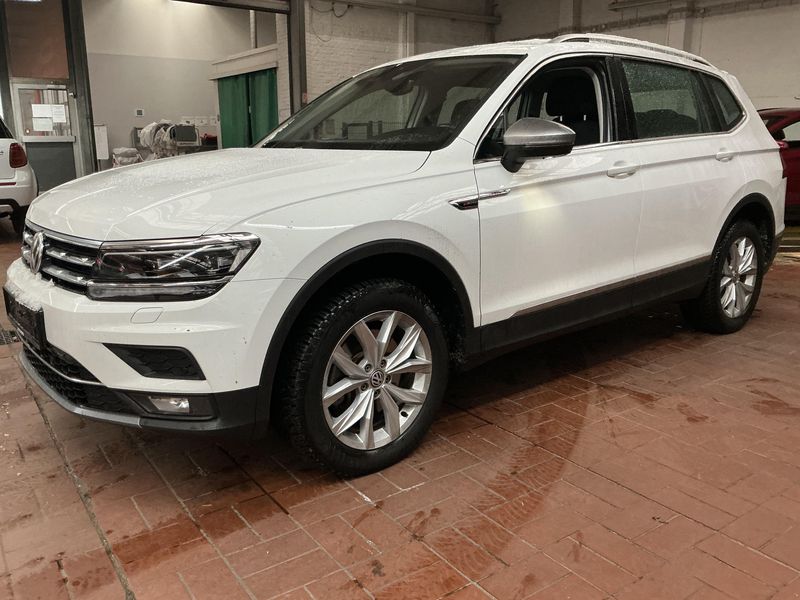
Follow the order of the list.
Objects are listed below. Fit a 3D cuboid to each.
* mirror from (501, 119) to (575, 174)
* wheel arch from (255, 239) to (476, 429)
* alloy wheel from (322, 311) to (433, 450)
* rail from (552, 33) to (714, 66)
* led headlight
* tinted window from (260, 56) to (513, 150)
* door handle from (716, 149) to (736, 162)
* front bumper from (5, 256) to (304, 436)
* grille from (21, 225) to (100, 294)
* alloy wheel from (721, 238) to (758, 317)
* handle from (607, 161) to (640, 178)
[{"bbox_3d":[0.510,-0.586,2.459,0.210,0.200,0.230,-11,16,-38],"label":"mirror"},{"bbox_3d":[-0.103,0.056,2.197,0.940,0.535,0.150,-11,16,-38],"label":"wheel arch"},{"bbox_3d":[-0.121,0.266,2.303,0.494,0.494,0.200,-12,16,-40],"label":"alloy wheel"},{"bbox_3d":[1.298,-1.321,3.432,1.600,0.080,0.050,-11,16,-38],"label":"rail"},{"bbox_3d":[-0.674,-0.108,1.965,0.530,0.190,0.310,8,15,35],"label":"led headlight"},{"bbox_3d":[-0.135,-0.907,3.102,0.870,0.120,1.390,-45,34,-24],"label":"tinted window"},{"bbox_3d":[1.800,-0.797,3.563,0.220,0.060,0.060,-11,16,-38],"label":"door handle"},{"bbox_3d":[-1.097,0.113,2.495,0.650,0.550,1.820,-11,16,-38],"label":"front bumper"},{"bbox_3d":[-1.250,-0.172,2.310,0.130,0.210,0.960,-11,16,-38],"label":"grille"},{"bbox_3d":[2.023,-0.152,4.033,0.494,0.494,0.200,-11,16,-38],"label":"alloy wheel"},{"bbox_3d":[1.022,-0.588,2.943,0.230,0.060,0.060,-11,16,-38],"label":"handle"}]

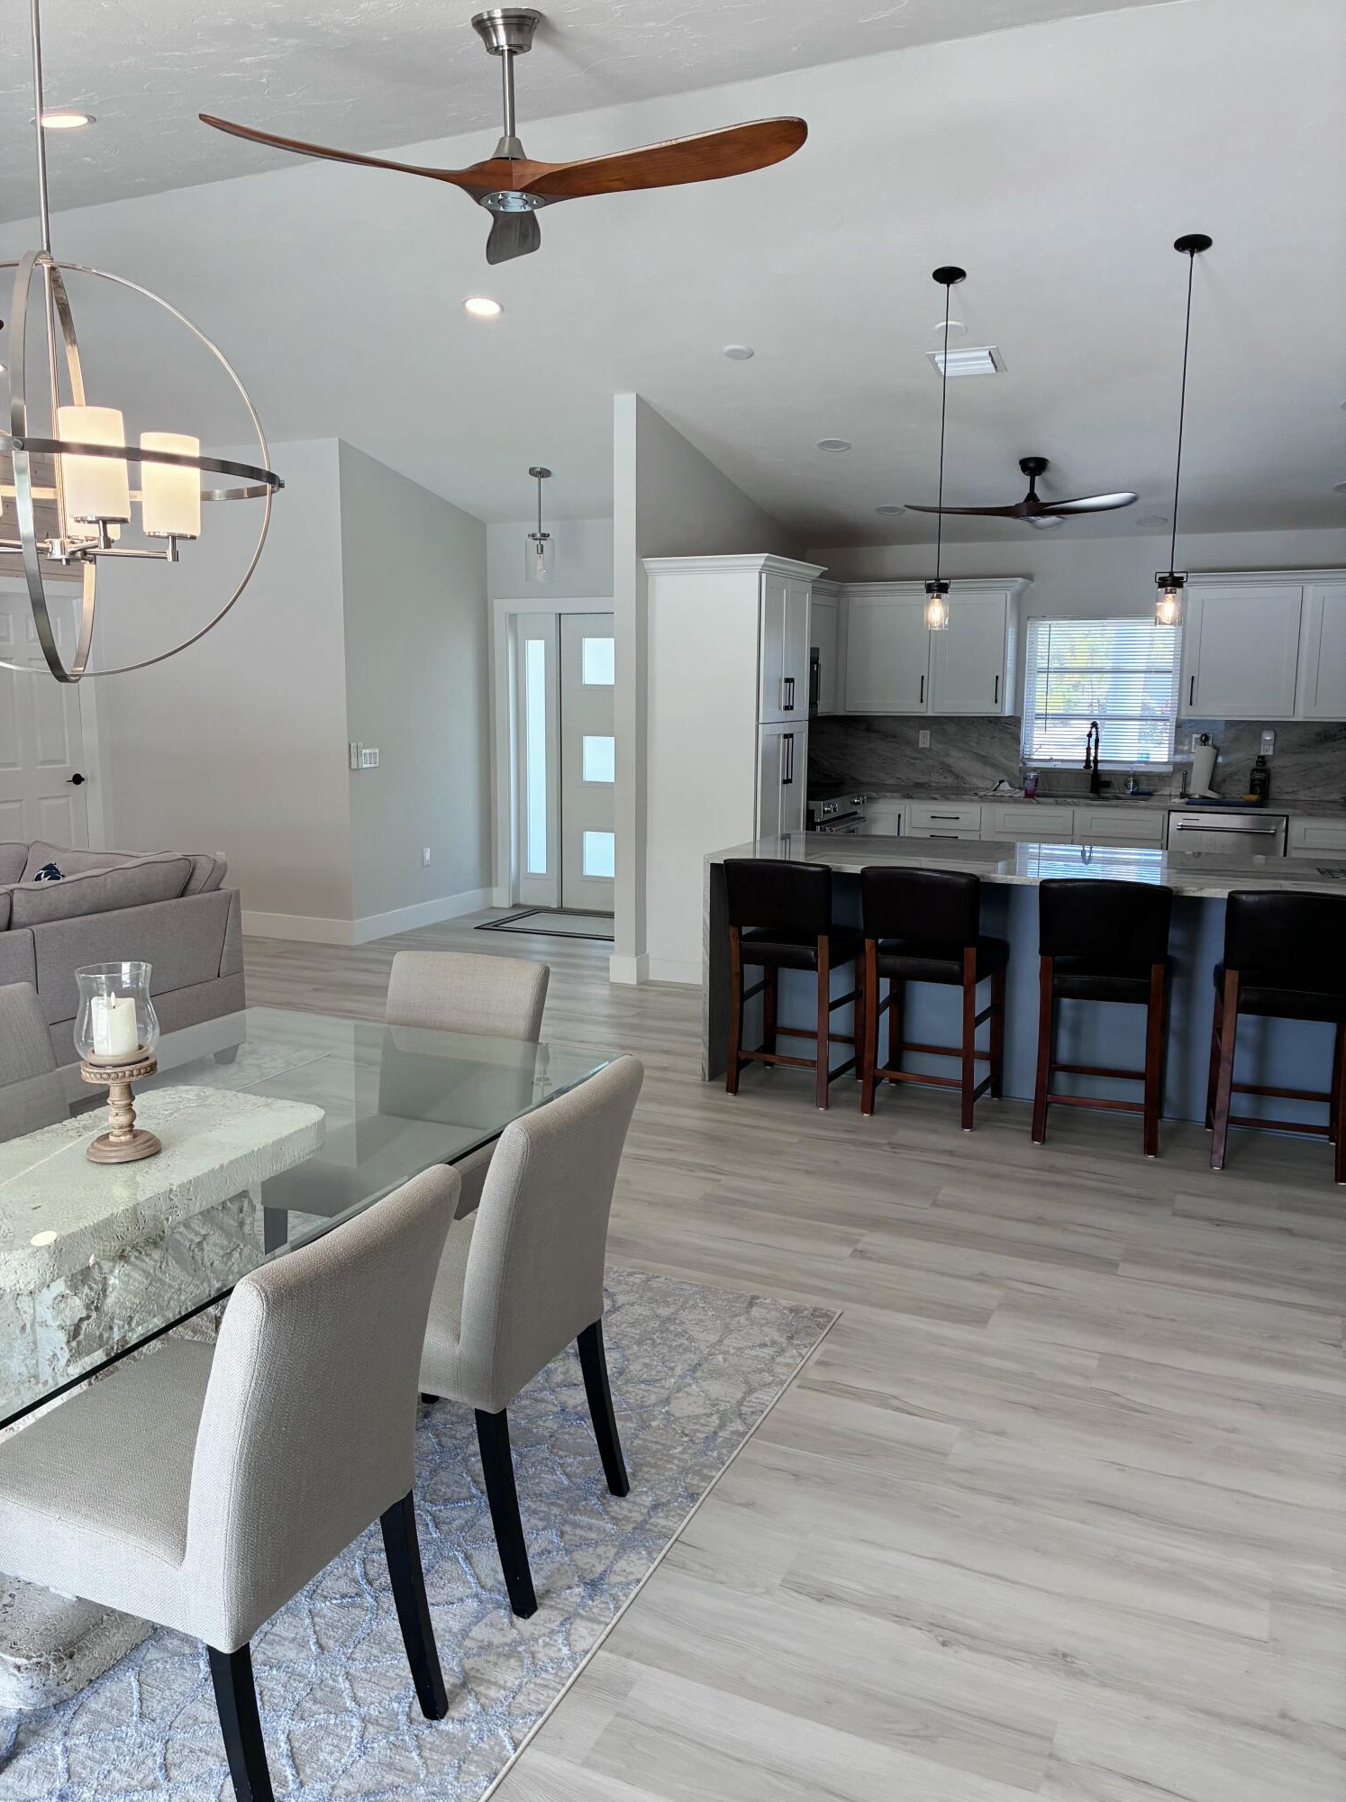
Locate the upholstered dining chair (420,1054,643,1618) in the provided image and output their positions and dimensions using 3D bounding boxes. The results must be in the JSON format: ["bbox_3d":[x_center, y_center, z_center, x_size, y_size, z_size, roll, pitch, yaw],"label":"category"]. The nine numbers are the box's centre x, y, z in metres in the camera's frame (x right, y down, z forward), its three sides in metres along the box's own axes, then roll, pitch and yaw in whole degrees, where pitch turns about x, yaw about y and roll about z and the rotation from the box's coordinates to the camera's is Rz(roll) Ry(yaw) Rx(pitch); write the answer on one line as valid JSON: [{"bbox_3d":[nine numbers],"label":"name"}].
[{"bbox_3d":[-0.409,0.734,2.508,0.570,0.895,0.450,5,10,24],"label":"upholstered dining chair"}]

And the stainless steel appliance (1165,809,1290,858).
[{"bbox_3d":[3.171,-0.076,7.765,0.603,0.870,0.610,5,10,24],"label":"stainless steel appliance"}]

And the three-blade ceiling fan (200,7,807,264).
[{"bbox_3d":[-0.419,-1.982,3.486,1.370,0.450,1.240,-1,9,-6],"label":"three-blade ceiling fan"}]

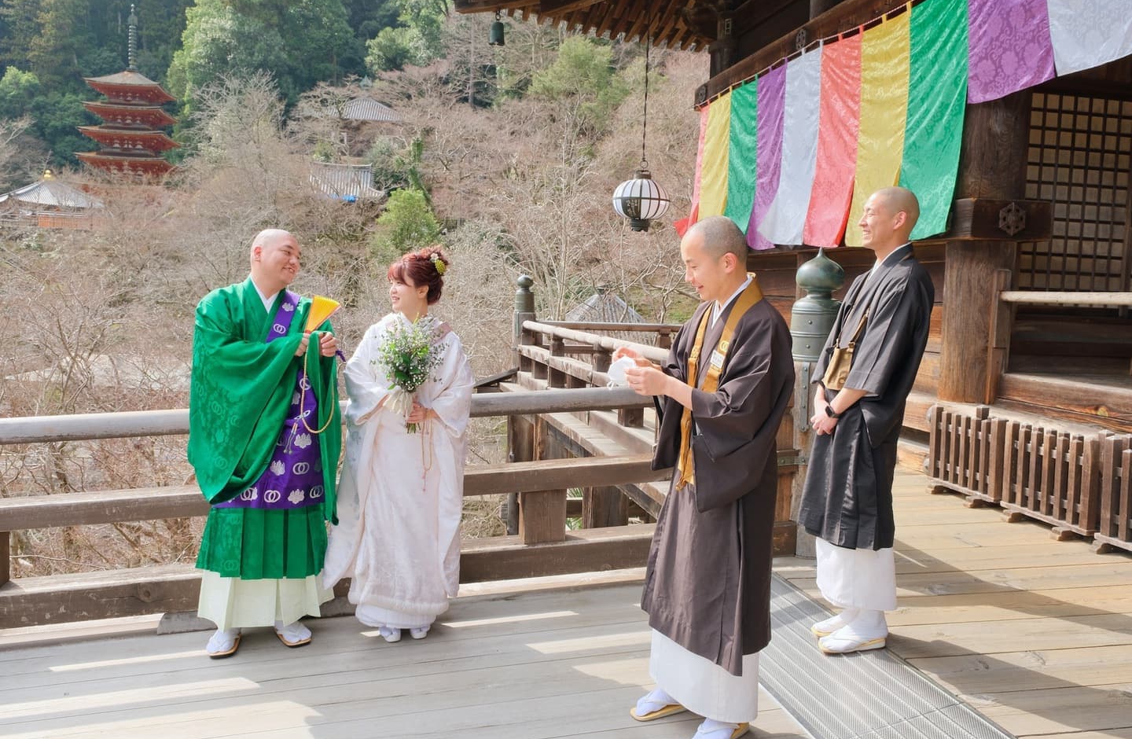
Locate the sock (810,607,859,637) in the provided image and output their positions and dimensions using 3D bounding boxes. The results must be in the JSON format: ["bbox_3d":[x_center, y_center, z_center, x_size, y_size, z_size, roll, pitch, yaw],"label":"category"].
[{"bbox_3d":[1.120,1.004,3.728,0.245,0.120,0.098,-2,6,-13],"label":"sock"}]

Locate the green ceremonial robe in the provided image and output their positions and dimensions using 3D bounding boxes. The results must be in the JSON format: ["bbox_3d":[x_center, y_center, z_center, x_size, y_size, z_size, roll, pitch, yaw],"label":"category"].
[{"bbox_3d":[-1.184,0.229,3.584,0.590,1.173,0.500,-3,7,-24],"label":"green ceremonial robe"}]

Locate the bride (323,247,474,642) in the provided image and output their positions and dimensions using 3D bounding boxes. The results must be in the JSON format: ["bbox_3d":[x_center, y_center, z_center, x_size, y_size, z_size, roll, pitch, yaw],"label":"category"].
[{"bbox_3d":[-0.682,0.299,3.751,0.590,1.587,0.480,0,6,4],"label":"bride"}]

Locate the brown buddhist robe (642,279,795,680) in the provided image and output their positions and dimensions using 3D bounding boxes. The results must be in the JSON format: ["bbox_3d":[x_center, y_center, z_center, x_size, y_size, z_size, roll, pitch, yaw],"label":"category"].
[{"bbox_3d":[0.492,0.322,2.907,0.440,1.206,0.490,-4,7,-32],"label":"brown buddhist robe"}]

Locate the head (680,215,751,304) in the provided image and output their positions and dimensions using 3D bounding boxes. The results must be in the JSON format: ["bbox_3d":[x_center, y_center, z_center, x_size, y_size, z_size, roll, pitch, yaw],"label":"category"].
[{"bbox_3d":[0.455,-0.344,2.815,0.210,0.235,0.165,-22,12,-17],"label":"head"}]

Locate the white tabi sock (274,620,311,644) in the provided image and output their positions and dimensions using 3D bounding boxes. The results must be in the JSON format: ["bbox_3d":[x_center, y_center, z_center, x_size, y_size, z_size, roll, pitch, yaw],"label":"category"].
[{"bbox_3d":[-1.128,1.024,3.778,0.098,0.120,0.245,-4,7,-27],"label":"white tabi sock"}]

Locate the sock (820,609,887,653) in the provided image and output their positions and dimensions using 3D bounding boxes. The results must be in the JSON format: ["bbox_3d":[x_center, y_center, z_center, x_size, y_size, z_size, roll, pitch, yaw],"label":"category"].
[{"bbox_3d":[1.126,1.018,3.595,0.255,0.135,0.100,-2,6,-11],"label":"sock"}]

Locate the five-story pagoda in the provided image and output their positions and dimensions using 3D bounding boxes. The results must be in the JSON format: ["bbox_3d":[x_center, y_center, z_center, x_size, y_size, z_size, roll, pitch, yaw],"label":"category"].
[{"bbox_3d":[-64.488,-38.119,135.000,12.700,30.500,12.700,-3,6,-17],"label":"five-story pagoda"}]

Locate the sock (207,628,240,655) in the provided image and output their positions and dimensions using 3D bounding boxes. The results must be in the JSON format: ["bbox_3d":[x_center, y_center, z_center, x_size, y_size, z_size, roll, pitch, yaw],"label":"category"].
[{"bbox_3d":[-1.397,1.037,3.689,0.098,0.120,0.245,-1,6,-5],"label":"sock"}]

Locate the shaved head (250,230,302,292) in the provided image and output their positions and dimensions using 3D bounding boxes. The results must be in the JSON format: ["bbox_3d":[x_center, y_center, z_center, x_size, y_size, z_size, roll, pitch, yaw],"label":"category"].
[{"bbox_3d":[-1.135,-0.435,3.563,0.215,0.235,0.170,-3,4,30],"label":"shaved head"}]

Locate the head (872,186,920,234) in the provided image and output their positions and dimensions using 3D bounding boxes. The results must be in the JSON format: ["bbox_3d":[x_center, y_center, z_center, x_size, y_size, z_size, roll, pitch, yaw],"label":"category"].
[{"bbox_3d":[1.236,-0.585,3.467,0.215,0.225,0.165,2,6,-2],"label":"head"}]

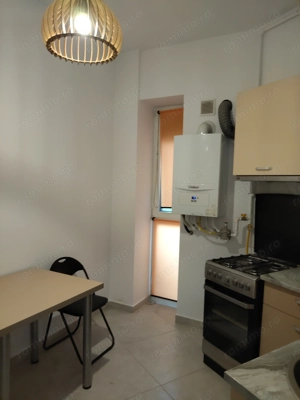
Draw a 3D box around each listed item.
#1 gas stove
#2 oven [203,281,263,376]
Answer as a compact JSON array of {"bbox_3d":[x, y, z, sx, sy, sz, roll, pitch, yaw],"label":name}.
[{"bbox_3d":[0.827,0.603,2.367,0.530,0.152,0.485,-1,5,-33],"label":"gas stove"},{"bbox_3d":[0.808,1.046,2.397,0.535,0.733,0.485,-1,5,-33],"label":"oven"}]

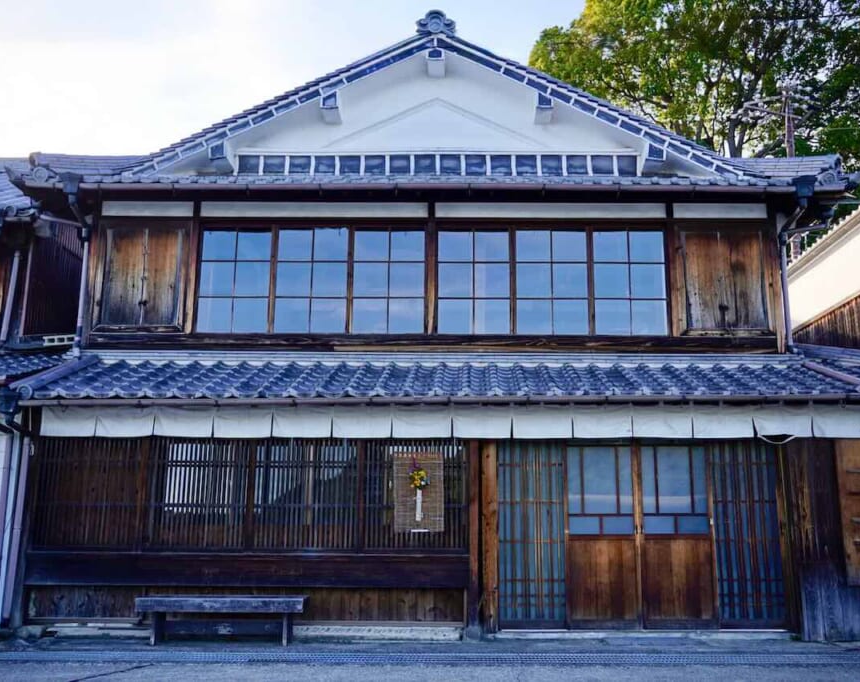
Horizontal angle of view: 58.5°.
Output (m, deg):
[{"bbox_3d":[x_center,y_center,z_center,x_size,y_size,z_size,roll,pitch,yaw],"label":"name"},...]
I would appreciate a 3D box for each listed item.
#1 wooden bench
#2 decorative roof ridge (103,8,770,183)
[{"bbox_3d":[-1.941,2.609,7.189,1.555,0.418,0.300,0,-11,0],"label":"wooden bench"},{"bbox_3d":[0.107,-2.954,9.774,8.003,2.275,0.850,0,-11,0],"label":"decorative roof ridge"}]

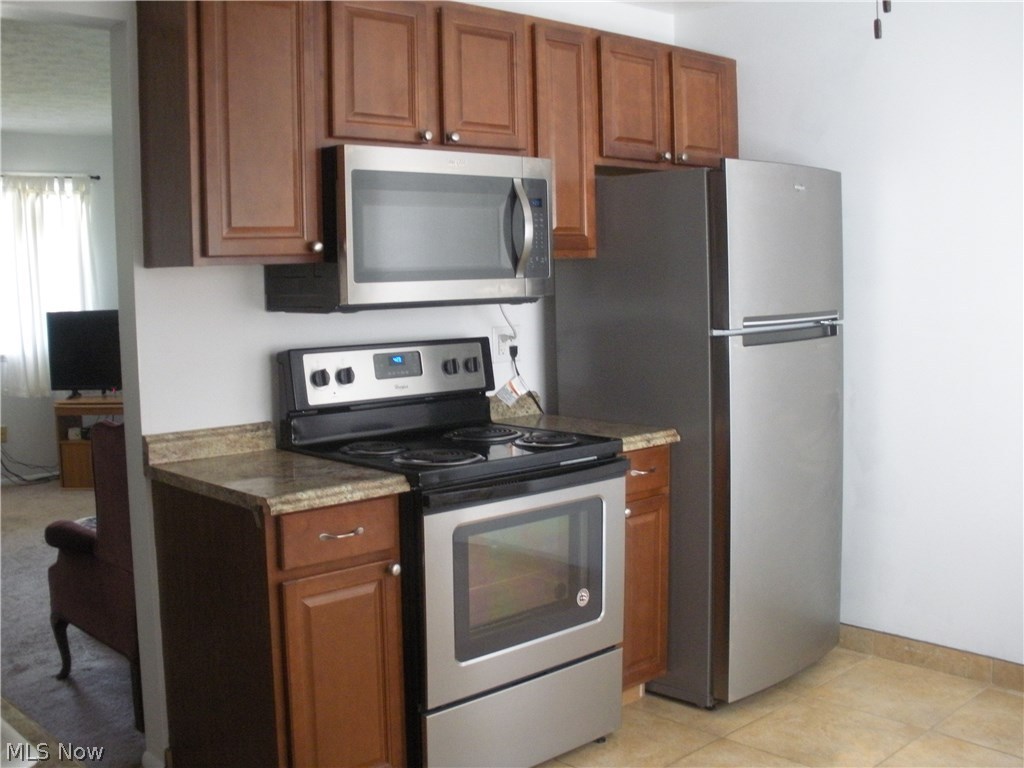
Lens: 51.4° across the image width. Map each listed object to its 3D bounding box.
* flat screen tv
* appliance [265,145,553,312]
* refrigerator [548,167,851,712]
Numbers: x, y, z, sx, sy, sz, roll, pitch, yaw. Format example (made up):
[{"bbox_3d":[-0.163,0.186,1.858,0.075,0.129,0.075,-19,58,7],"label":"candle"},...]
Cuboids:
[{"bbox_3d":[-2.915,-0.216,7.687,0.970,0.640,0.180,0,6,14],"label":"flat screen tv"},{"bbox_3d":[-0.301,-0.450,3.166,0.752,0.426,0.444,-6,7,-42],"label":"appliance"},{"bbox_3d":[0.677,0.146,3.733,0.690,1.751,0.774,-6,7,-42],"label":"refrigerator"}]

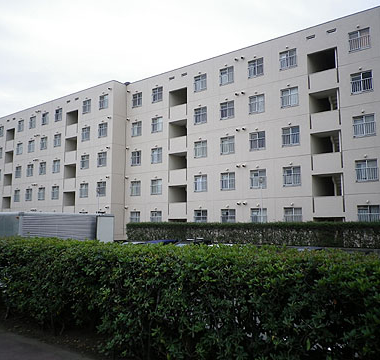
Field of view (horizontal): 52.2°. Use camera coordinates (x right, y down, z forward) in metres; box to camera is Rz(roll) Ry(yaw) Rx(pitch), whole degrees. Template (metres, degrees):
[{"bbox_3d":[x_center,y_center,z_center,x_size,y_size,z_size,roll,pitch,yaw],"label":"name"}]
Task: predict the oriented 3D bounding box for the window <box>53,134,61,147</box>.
[{"bbox_3d":[-13.434,-3.980,39.556,1.194,1.246,0.150,-5,-8,37],"label":"window"}]

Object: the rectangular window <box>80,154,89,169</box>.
[{"bbox_3d":[-9.815,-1.650,36.503,1.194,1.246,0.150,-5,-8,37],"label":"rectangular window"}]

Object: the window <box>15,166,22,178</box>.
[{"bbox_3d":[-19.202,-0.816,43.602,1.194,1.246,0.150,-5,-8,37],"label":"window"}]

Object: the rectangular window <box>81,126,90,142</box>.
[{"bbox_3d":[-9.680,-4.265,36.176,1.179,1.265,0.150,-5,-8,37],"label":"rectangular window"}]

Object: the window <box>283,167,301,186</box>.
[{"bbox_3d":[6.613,-0.256,25.285,1.179,1.227,0.150,-5,-8,37],"label":"window"}]

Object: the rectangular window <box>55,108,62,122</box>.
[{"bbox_3d":[-13.432,-6.631,39.871,1.194,1.246,0.150,-5,-8,37],"label":"rectangular window"}]

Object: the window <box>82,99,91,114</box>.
[{"bbox_3d":[-10.179,-7.208,38.234,1.200,1.287,0.150,-5,-8,37],"label":"window"}]

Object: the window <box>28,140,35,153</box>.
[{"bbox_3d":[-16.995,-3.616,41.647,1.179,1.265,0.150,-5,-8,37],"label":"window"}]

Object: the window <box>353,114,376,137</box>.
[{"bbox_3d":[10.161,-3.171,22.667,1.179,1.234,0.150,-5,-8,37],"label":"window"}]

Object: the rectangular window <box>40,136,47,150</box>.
[{"bbox_3d":[-15.416,-3.865,41.062,1.125,1.246,0.150,-5,-8,37],"label":"rectangular window"}]

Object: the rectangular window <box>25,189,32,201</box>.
[{"bbox_3d":[-17.345,1.628,41.893,1.171,1.246,0.150,-5,-8,37],"label":"rectangular window"}]

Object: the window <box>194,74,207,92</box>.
[{"bbox_3d":[0.850,-7.715,30.976,1.164,1.246,0.150,-5,-8,37],"label":"window"}]

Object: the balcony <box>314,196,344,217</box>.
[{"bbox_3d":[8.665,1.668,24.141,1.892,1.309,0.450,-5,-8,37],"label":"balcony"}]

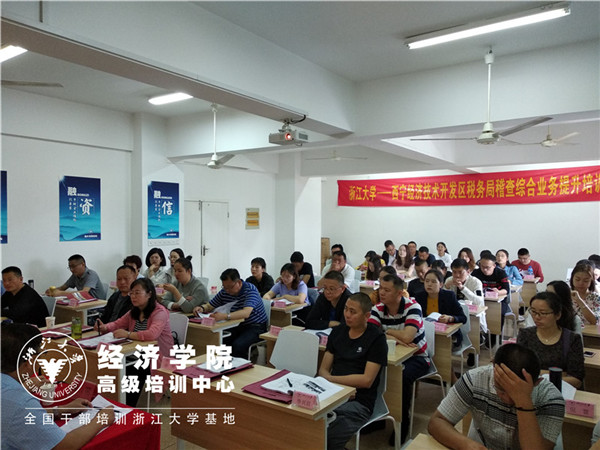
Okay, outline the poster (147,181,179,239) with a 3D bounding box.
[{"bbox_3d":[-2.211,-0.226,7.312,0.012,0.910,0.605,1,1,35],"label":"poster"}]

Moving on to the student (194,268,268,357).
[{"bbox_3d":[-0.671,1.044,4.482,0.544,1.216,0.733,1,2,35],"label":"student"}]

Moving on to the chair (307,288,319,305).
[{"bbox_3d":[-0.074,1.238,5.546,0.480,0.830,0.540,1,1,35],"label":"chair"}]

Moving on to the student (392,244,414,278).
[{"bbox_3d":[1.631,0.959,7.240,0.480,1.256,0.750,1,1,34],"label":"student"}]

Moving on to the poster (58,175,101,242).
[{"bbox_3d":[-3.080,-0.225,6.324,0.020,0.895,0.600,1,1,35],"label":"poster"}]

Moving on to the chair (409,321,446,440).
[{"bbox_3d":[0.845,1.244,3.765,0.460,0.830,0.520,1,1,33],"label":"chair"}]

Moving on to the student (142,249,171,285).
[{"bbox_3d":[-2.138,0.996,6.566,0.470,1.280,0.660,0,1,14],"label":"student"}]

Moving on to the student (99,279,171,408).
[{"bbox_3d":[-1.391,1.066,3.900,0.614,1.196,0.653,1,2,35],"label":"student"}]

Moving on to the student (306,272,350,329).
[{"bbox_3d":[0.301,1.030,3.961,0.520,1.250,0.720,1,1,35],"label":"student"}]

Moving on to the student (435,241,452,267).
[{"bbox_3d":[2.735,0.973,8.766,0.460,1.230,0.660,1,1,29],"label":"student"}]

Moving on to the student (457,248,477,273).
[{"bbox_3d":[2.569,0.985,7.011,0.470,1.250,0.700,1,1,33],"label":"student"}]

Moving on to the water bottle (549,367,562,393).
[{"bbox_3d":[1.335,0.834,2.350,0.072,0.185,0.072,1,1,34],"label":"water bottle"}]

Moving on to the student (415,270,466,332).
[{"bbox_3d":[1.258,1.039,4.245,0.520,1.206,0.750,1,1,34],"label":"student"}]

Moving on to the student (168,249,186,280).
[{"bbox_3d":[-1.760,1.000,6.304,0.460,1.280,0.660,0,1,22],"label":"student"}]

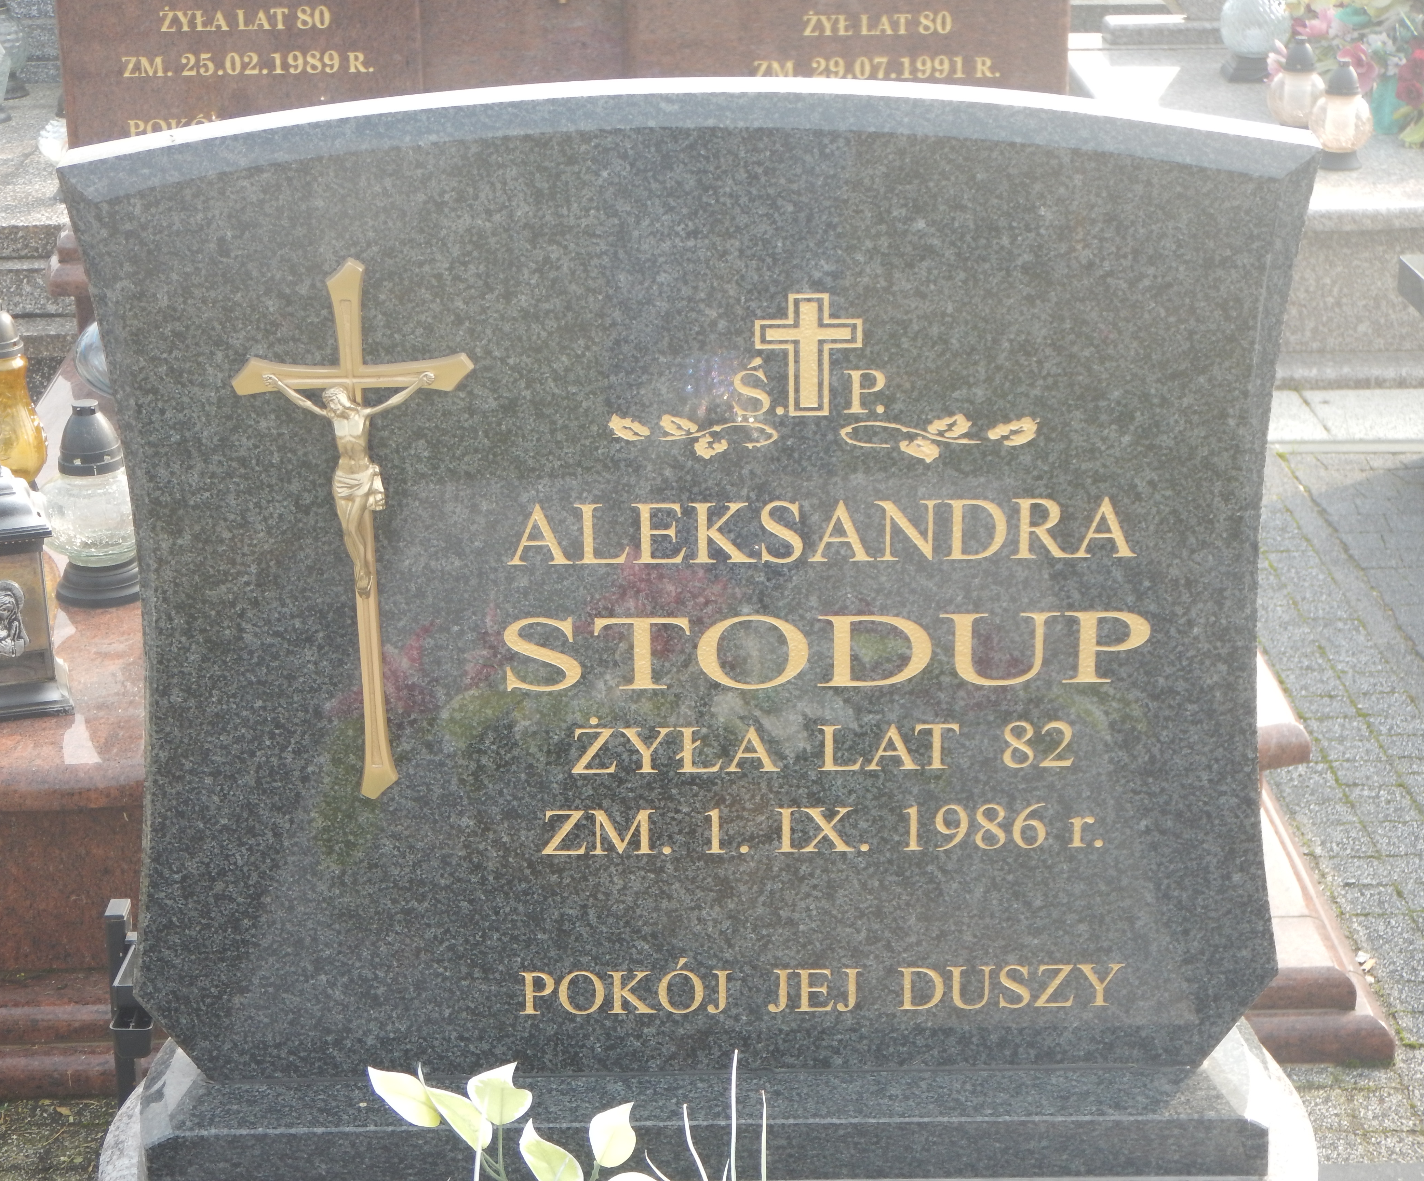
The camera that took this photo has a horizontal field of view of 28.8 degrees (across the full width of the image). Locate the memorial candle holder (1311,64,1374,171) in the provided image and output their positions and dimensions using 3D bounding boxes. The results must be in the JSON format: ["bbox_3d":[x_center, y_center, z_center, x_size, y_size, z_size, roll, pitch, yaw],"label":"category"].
[{"bbox_3d":[1.260,-0.956,5.562,0.121,0.211,0.121,-1,21,-1],"label":"memorial candle holder"}]

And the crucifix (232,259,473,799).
[{"bbox_3d":[-0.229,-0.034,1.820,0.154,0.375,0.030,-2,21,-1],"label":"crucifix"}]

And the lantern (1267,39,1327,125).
[{"bbox_3d":[1.235,-1.068,5.852,0.121,0.211,0.121,-1,21,-1],"label":"lantern"}]

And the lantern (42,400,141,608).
[{"bbox_3d":[-0.774,-0.114,3.491,0.137,0.249,0.137,-1,21,-1],"label":"lantern"}]

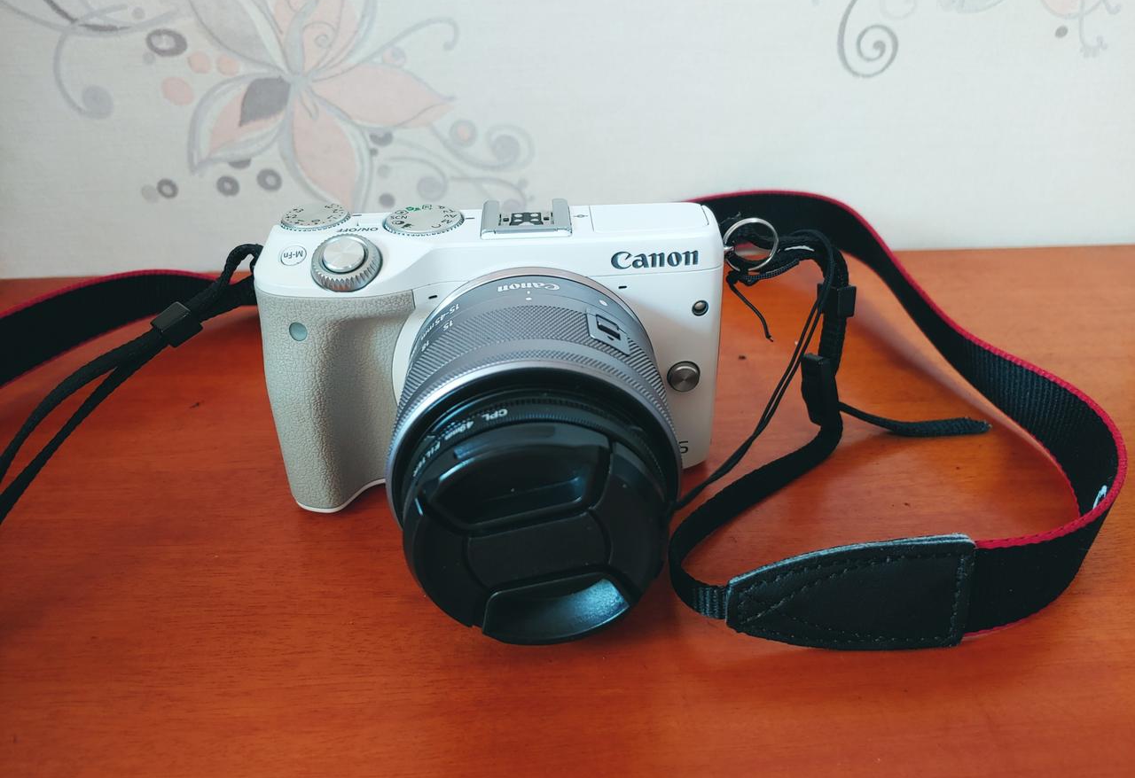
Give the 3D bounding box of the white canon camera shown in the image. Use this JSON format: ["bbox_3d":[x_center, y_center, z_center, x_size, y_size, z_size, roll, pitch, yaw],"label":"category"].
[{"bbox_3d":[-0.017,0.002,0.187,0.112,0.068,0.089,-1,32,-3],"label":"white canon camera"}]

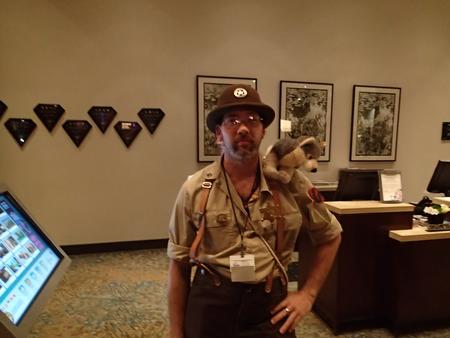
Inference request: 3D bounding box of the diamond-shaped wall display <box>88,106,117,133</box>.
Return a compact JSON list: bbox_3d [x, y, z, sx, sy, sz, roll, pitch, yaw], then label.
[{"bbox_3d":[-1.636,-0.648,4.369,0.370,0.361,0.030,-1,5,-15],"label":"diamond-shaped wall display"}]

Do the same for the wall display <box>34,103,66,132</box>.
[{"bbox_3d":[-2.260,-0.642,4.207,0.370,0.361,0.030,-1,5,-15],"label":"wall display"}]

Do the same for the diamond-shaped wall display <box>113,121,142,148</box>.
[{"bbox_3d":[-1.322,-0.460,4.468,0.370,0.361,0.030,-1,5,-15],"label":"diamond-shaped wall display"}]

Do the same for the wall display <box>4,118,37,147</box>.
[{"bbox_3d":[-2.589,-0.448,4.140,0.370,0.361,0.030,-1,5,-15],"label":"wall display"}]

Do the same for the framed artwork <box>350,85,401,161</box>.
[{"bbox_3d":[2.526,-0.737,5.444,0.907,1.243,0.035,-1,5,-15],"label":"framed artwork"}]

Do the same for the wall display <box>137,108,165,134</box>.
[{"bbox_3d":[-1.018,-0.654,4.529,0.370,0.361,0.030,-1,5,-15],"label":"wall display"}]

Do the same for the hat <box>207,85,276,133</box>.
[{"bbox_3d":[0.061,-0.261,1.297,0.275,0.145,0.310,-2,-7,-2],"label":"hat"}]

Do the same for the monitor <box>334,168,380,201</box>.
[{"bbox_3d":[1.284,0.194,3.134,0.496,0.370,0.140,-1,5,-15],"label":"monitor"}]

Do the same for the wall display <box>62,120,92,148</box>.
[{"bbox_3d":[-1.947,-0.454,4.306,0.370,0.361,0.030,-1,5,-15],"label":"wall display"}]

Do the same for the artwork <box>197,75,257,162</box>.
[{"bbox_3d":[0.039,-0.714,4.799,0.907,1.243,0.035,-1,5,-15],"label":"artwork"}]

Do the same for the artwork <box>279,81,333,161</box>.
[{"bbox_3d":[1.280,-0.725,5.121,0.907,1.243,0.035,-1,5,-15],"label":"artwork"}]

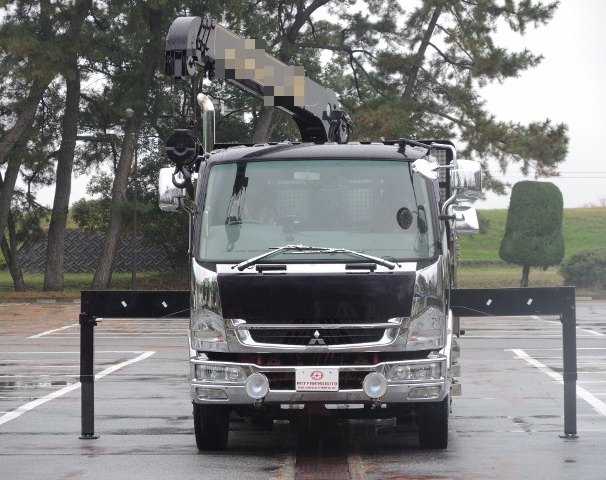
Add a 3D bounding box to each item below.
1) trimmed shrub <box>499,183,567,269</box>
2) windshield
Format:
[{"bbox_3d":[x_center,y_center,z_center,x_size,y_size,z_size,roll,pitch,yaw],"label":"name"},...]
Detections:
[{"bbox_3d":[8.091,-0.546,88.000,2.300,3.080,2.300,0,0,3],"label":"trimmed shrub"},{"bbox_3d":[0.107,-0.233,19.750,1.860,0.810,0.360,0,0,3],"label":"windshield"}]

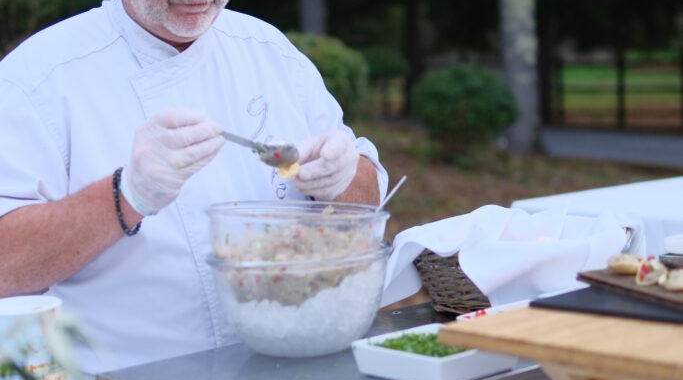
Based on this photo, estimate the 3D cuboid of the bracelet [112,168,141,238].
[{"bbox_3d":[-0.237,0.012,1.440,0.010,0.077,0.072,-13,-5,24],"label":"bracelet"}]

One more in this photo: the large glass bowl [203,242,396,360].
[{"bbox_3d":[-0.051,0.134,1.534,0.219,0.117,0.219,-3,6,0],"label":"large glass bowl"}]

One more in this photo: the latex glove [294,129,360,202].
[{"bbox_3d":[-0.018,-0.030,1.530,0.082,0.083,0.066,-6,7,-36],"label":"latex glove"}]

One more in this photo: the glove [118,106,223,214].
[{"bbox_3d":[-0.188,-0.031,1.430,0.112,0.114,0.082,-1,6,9],"label":"glove"}]

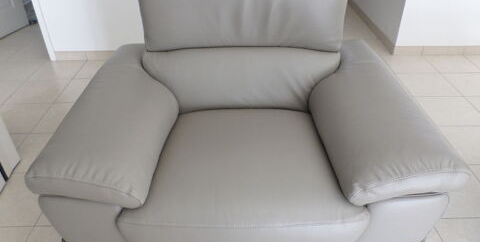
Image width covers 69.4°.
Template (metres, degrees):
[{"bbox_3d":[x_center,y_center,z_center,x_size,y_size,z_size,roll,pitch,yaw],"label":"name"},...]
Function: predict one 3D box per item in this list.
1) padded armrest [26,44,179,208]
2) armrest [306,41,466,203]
[{"bbox_3d":[-0.389,-0.050,1.243,0.293,0.152,0.848,-1,35,0],"label":"padded armrest"},{"bbox_3d":[0.410,-0.056,1.238,0.305,0.152,0.848,-1,35,0],"label":"armrest"}]

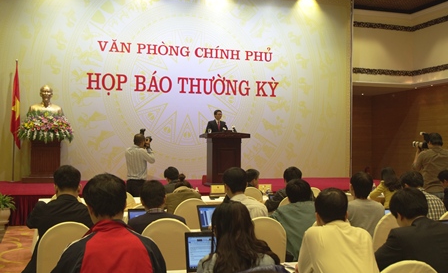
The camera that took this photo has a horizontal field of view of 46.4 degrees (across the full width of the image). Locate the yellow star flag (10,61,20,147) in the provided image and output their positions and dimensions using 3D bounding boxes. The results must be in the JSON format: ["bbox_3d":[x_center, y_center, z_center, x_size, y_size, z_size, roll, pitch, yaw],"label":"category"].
[{"bbox_3d":[-4.826,-0.741,12.100,0.240,2.080,0.200,1,-1,-19],"label":"yellow star flag"}]

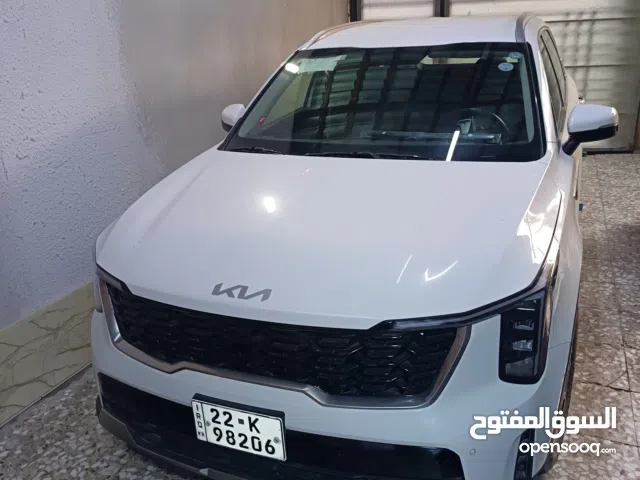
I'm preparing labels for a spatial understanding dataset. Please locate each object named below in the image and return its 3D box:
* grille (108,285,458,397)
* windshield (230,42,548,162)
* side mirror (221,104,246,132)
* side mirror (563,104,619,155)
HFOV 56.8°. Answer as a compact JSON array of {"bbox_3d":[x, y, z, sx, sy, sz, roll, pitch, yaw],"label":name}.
[{"bbox_3d":[-0.219,0.314,1.885,1.270,0.250,0.190,5,23,22],"label":"grille"},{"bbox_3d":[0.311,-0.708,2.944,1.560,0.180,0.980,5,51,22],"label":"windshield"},{"bbox_3d":[-0.505,-0.689,3.497,0.240,0.220,0.170,5,23,22],"label":"side mirror"},{"bbox_3d":[1.263,-0.531,2.766,0.240,0.220,0.170,5,23,22],"label":"side mirror"}]

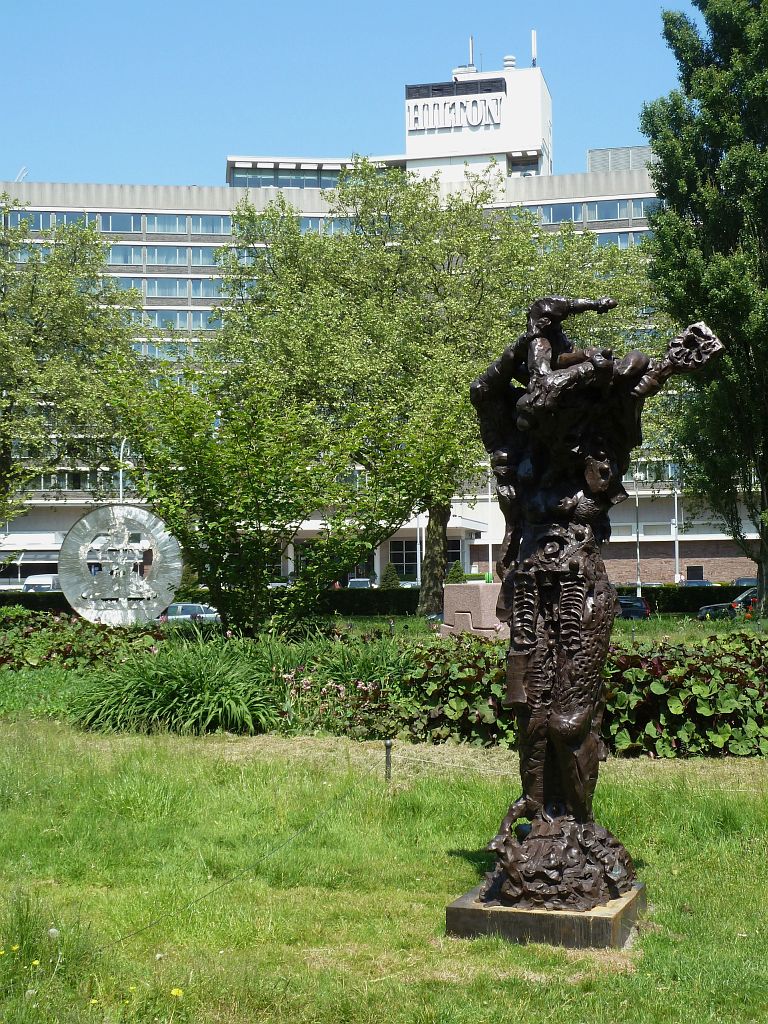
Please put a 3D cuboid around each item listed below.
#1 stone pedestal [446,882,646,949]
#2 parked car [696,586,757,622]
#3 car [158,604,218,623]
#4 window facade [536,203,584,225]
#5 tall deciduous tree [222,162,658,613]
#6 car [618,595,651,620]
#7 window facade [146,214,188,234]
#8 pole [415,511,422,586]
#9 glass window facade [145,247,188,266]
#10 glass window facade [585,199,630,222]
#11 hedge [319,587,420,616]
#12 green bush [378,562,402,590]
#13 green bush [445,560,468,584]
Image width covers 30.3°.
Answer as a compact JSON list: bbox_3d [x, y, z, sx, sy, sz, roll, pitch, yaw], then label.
[{"bbox_3d":[0.788,1.893,6.755,0.770,0.133,0.730,-2,-3,21],"label":"stone pedestal"},{"bbox_3d":[13.043,3.330,48.786,4.400,1.580,1.800,-1,-3,0],"label":"parked car"},{"bbox_3d":[-8.818,4.511,58.727,4.400,1.500,1.770,-1,-3,0],"label":"car"},{"bbox_3d":[15.273,-25.839,123.218,3.980,1.800,0.200,-1,-3,11],"label":"window facade"},{"bbox_3d":[2.313,-4.964,58.316,17.900,19.000,16.000,-1,-3,0],"label":"tall deciduous tree"},{"bbox_3d":[7.547,3.926,53.265,4.600,1.460,1.800,-1,-3,0],"label":"car"},{"bbox_3d":[-19.496,-25.770,127.449,3.780,1.800,0.200,0,-3,-8],"label":"window facade"},{"bbox_3d":[2.000,2.178,82.004,0.300,6.850,0.300,-1,-3,0],"label":"pole"},{"bbox_3d":[-19.061,-22.495,125.011,3.750,1.780,0.200,0,-3,-7],"label":"glass window facade"},{"bbox_3d":[19.311,-25.928,122.411,3.960,1.800,0.200,-1,-3,11],"label":"glass window facade"},{"bbox_3d":[-0.561,4.100,64.372,4.950,1.350,1.000,-1,-3,0],"label":"hedge"},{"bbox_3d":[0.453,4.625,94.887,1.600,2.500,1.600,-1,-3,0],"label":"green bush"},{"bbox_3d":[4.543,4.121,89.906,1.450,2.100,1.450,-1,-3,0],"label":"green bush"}]

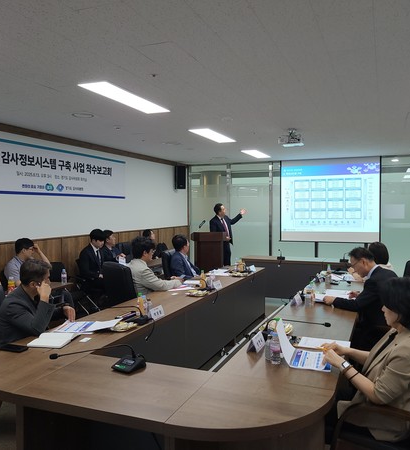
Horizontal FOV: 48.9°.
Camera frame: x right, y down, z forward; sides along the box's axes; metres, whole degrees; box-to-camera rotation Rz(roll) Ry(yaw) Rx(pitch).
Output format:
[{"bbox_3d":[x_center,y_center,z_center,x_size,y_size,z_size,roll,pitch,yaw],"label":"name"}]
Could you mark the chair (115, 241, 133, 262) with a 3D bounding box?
[{"bbox_3d":[-1.107,0.834,7.449,0.650,1.070,0.620,0,2,22],"label":"chair"}]

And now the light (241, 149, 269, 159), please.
[{"bbox_3d":[1.042,-1.412,8.975,0.293,0.051,1.265,0,2,22],"label":"light"}]

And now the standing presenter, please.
[{"bbox_3d":[0.475,0.423,9.312,0.420,1.740,0.720,1,2,44],"label":"standing presenter"}]

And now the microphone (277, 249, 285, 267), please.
[{"bbox_3d":[1.364,0.519,7.923,0.130,0.180,0.220,0,2,22],"label":"microphone"}]

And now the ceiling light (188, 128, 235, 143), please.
[{"bbox_3d":[0.139,-1.294,6.531,0.300,0.050,1.200,0,2,22],"label":"ceiling light"}]

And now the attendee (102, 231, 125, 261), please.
[{"bbox_3d":[-1.337,0.716,7.115,0.789,1.275,0.506,0,2,12],"label":"attendee"}]

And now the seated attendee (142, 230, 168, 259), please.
[{"bbox_3d":[-0.827,0.704,8.012,0.720,1.280,0.500,0,2,14],"label":"seated attendee"}]

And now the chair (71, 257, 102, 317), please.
[{"bbox_3d":[-1.494,0.947,6.487,0.600,0.900,0.560,0,2,22],"label":"chair"}]

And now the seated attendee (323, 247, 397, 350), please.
[{"bbox_3d":[1.413,0.821,3.845,0.810,1.245,0.546,0,2,22],"label":"seated attendee"}]

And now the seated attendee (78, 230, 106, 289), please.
[{"bbox_3d":[-1.414,0.729,6.415,0.720,1.340,0.500,0,2,25],"label":"seated attendee"}]

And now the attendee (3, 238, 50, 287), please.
[{"bbox_3d":[-1.990,0.778,5.394,0.789,1.265,0.526,0,2,2],"label":"attendee"}]

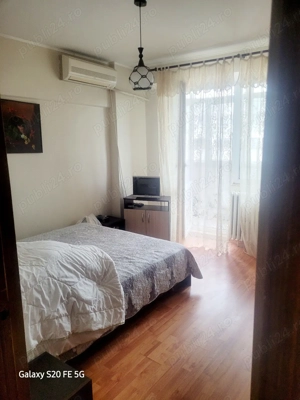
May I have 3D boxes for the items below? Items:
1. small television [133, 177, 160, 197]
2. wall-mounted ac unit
[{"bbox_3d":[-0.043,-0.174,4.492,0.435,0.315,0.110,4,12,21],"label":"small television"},{"bbox_3d":[-0.808,-1.736,4.113,0.174,0.291,0.848,7,14,37],"label":"wall-mounted ac unit"}]

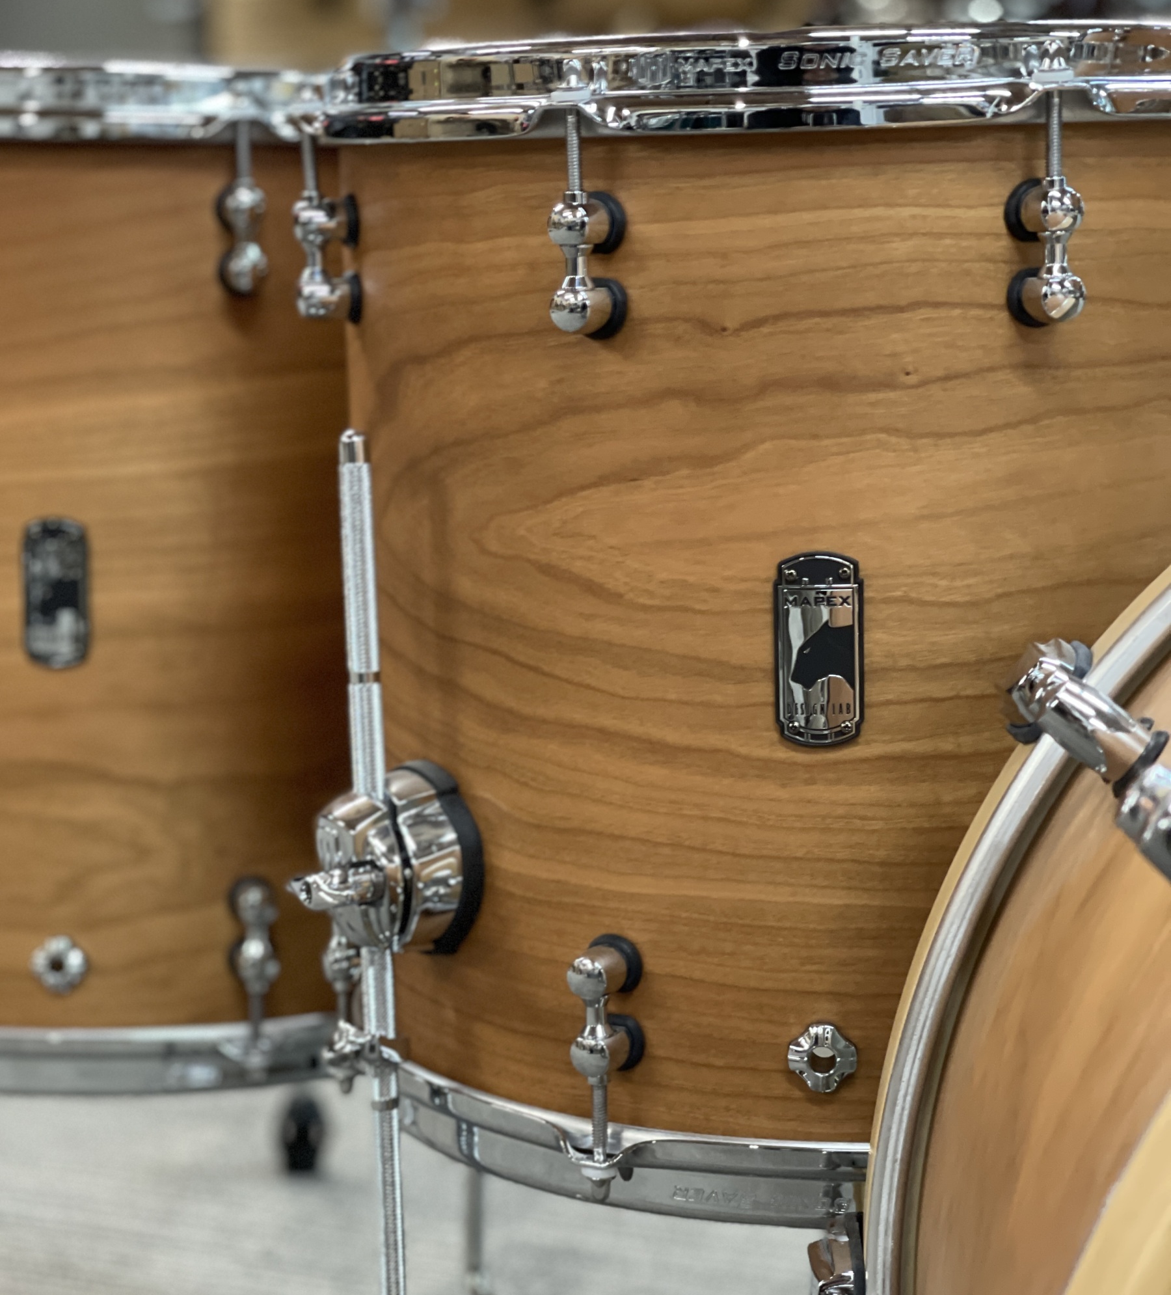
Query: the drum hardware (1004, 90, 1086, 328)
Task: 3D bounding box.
[{"bbox_3d":[0.140,-0.131,0.866,0.019,0.071,0.024,-5,10,-16],"label":"drum hardware"}]

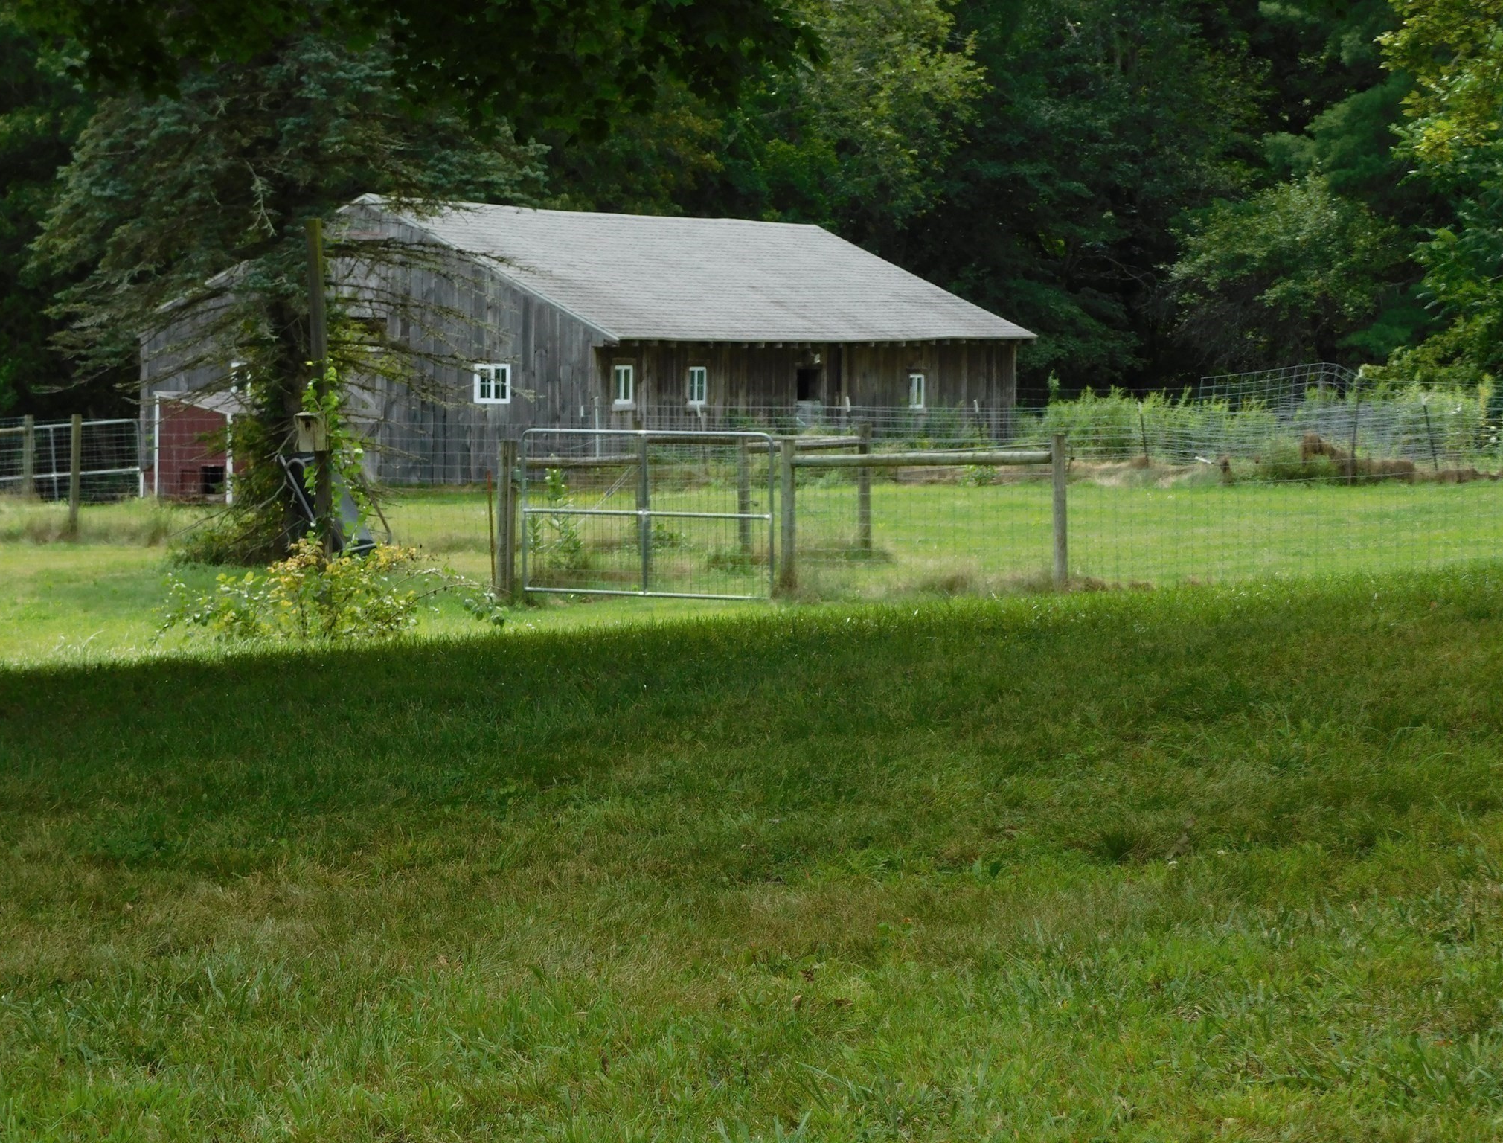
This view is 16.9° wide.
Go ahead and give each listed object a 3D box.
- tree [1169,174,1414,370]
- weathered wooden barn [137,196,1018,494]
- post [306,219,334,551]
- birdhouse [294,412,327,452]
[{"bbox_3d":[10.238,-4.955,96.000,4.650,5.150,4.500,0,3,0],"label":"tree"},{"bbox_3d":[-2.279,-3.897,84.965,8.550,4.550,15.800,1,3,26],"label":"weathered wooden barn"},{"bbox_3d":[-3.227,-1.197,38.064,0.095,2.910,0.095,-1,3,26],"label":"post"},{"bbox_3d":[-3.302,-1.043,37.900,0.150,0.295,0.220,2,3,38],"label":"birdhouse"}]

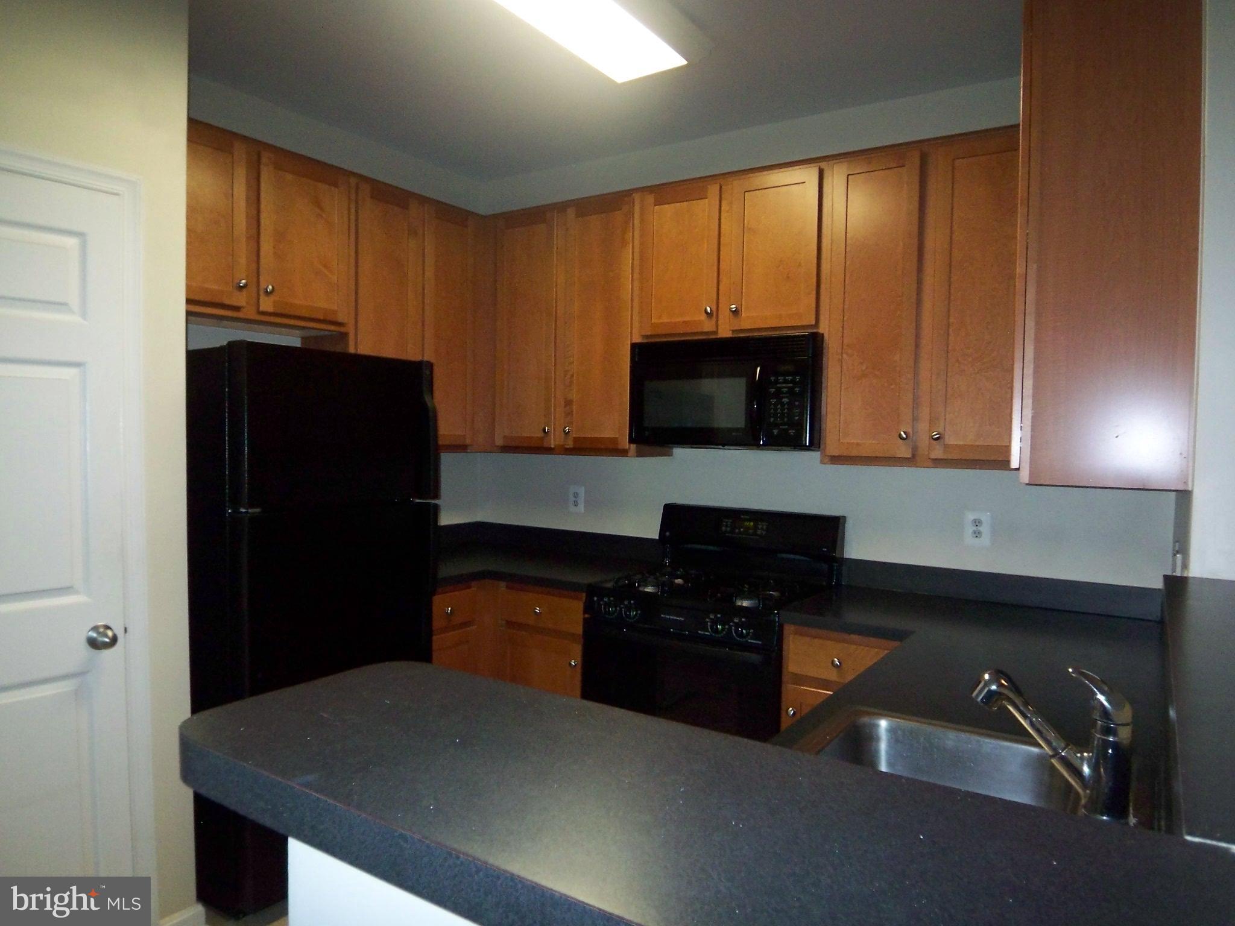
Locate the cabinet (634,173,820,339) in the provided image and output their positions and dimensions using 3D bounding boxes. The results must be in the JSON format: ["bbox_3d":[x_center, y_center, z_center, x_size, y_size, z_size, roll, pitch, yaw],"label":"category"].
[{"bbox_3d":[0.476,-0.765,3.148,0.769,0.593,0.331,2,3,33],"label":"cabinet"}]

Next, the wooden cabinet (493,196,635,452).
[{"bbox_3d":[-0.173,-0.566,3.577,0.771,1.049,0.331,2,3,33],"label":"wooden cabinet"}]

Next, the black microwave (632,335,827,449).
[{"bbox_3d":[0.456,-0.266,3.149,0.763,0.412,0.379,2,3,33],"label":"black microwave"}]

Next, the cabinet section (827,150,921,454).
[{"bbox_3d":[0.938,-0.521,2.872,0.302,1.007,0.326,2,3,33],"label":"cabinet section"}]

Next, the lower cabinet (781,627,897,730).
[{"bbox_3d":[0.872,0.954,2.765,0.432,0.889,0.636,2,3,33],"label":"lower cabinet"}]

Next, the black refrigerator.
[{"bbox_3d":[-1.133,0.492,2.752,0.742,1.690,0.717,2,3,33],"label":"black refrigerator"}]

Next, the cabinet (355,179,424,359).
[{"bbox_3d":[-1.014,-0.567,3.298,0.331,1.049,0.372,2,3,33],"label":"cabinet"}]

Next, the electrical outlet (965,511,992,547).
[{"bbox_3d":[1.259,0.231,2.864,0.074,0.117,0.008,2,3,33],"label":"electrical outlet"}]

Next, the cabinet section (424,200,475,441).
[{"bbox_3d":[-0.852,-0.573,3.600,0.326,1.007,0.301,2,3,33],"label":"cabinet section"}]

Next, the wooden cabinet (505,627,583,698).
[{"bbox_3d":[-0.130,0.996,3.418,0.402,0.717,0.636,2,3,33],"label":"wooden cabinet"}]

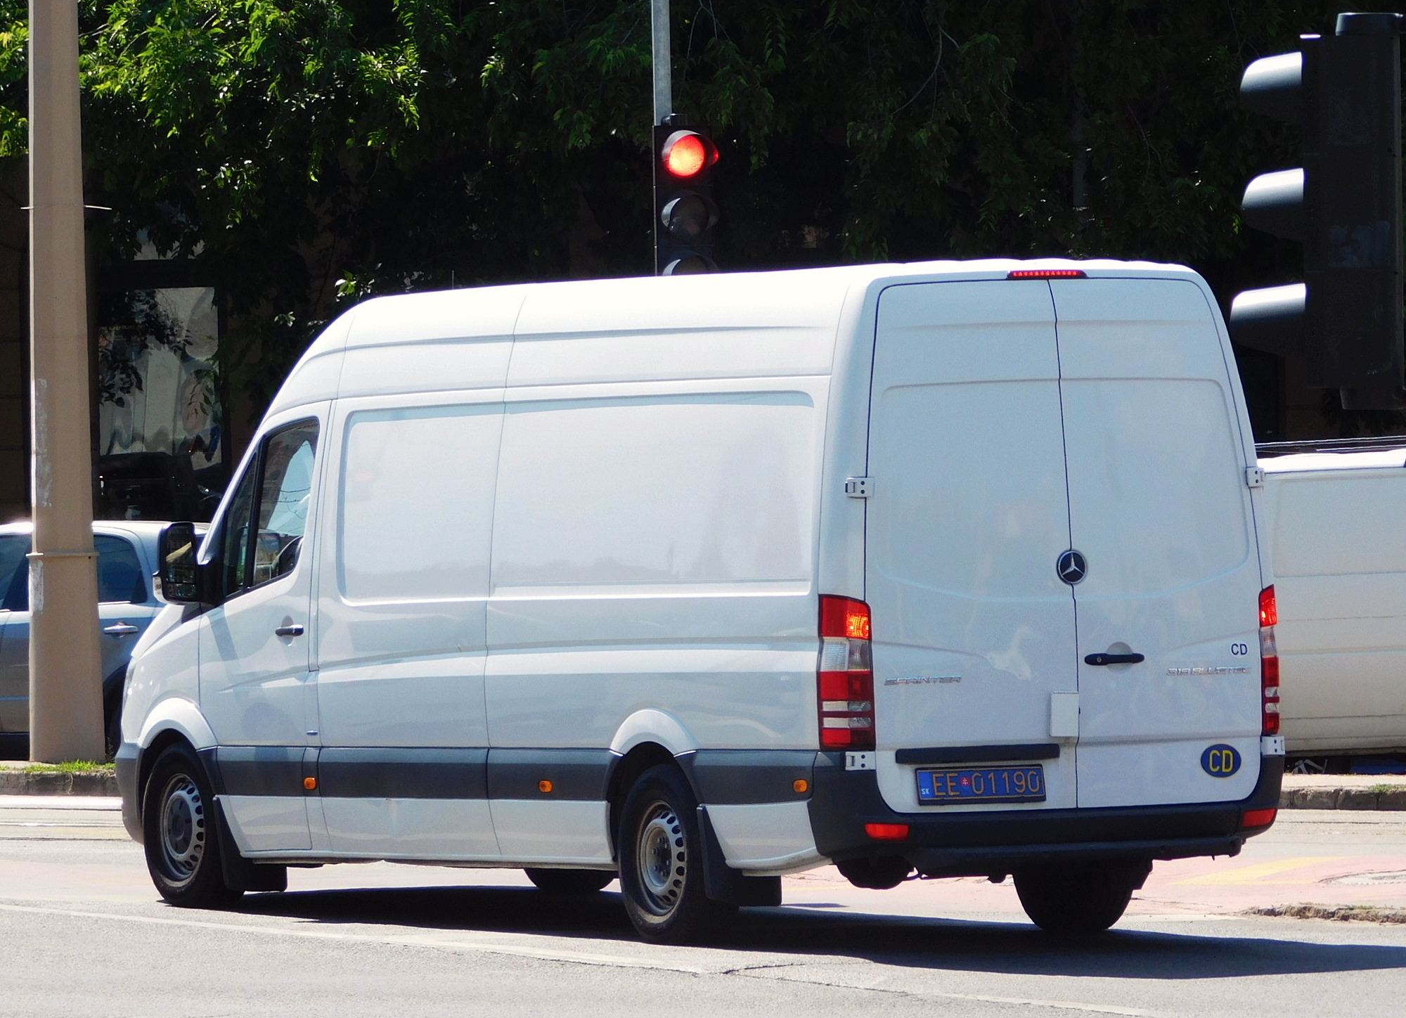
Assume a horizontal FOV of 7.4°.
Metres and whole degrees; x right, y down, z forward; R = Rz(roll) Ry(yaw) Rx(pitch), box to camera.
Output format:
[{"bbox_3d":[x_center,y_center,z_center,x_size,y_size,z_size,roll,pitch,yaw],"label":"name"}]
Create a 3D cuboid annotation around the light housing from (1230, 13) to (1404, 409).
[{"bbox_3d":[1.383,-0.669,24.300,0.330,0.860,0.270,-1,1,18],"label":"light housing"}]

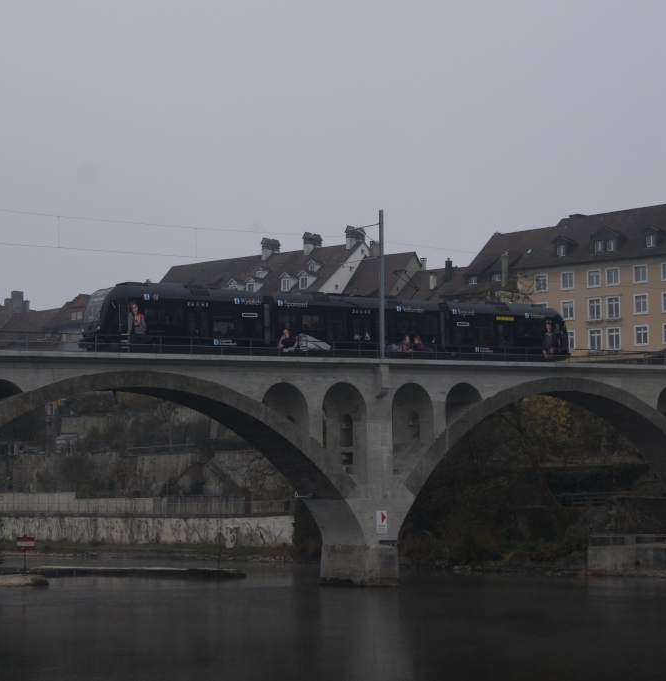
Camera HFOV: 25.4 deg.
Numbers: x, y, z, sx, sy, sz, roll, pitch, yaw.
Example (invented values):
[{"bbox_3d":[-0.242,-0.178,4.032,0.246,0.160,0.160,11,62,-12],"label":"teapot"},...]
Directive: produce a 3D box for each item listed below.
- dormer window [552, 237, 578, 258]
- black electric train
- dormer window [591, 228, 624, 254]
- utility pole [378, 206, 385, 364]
[{"bbox_3d":[22.806,-8.996,144.441,1.972,2.081,2.000,-5,-7,41],"label":"dormer window"},{"bbox_3d":[1.579,-0.888,91.416,37.600,3.850,2.650,2,-5,-37],"label":"black electric train"},{"bbox_3d":[26.605,-9.384,141.394,3.014,2.480,2.400,-5,-7,41],"label":"dormer window"},{"bbox_3d":[3.012,-3.446,90.356,0.350,9.245,0.350,4,-7,-37],"label":"utility pole"}]

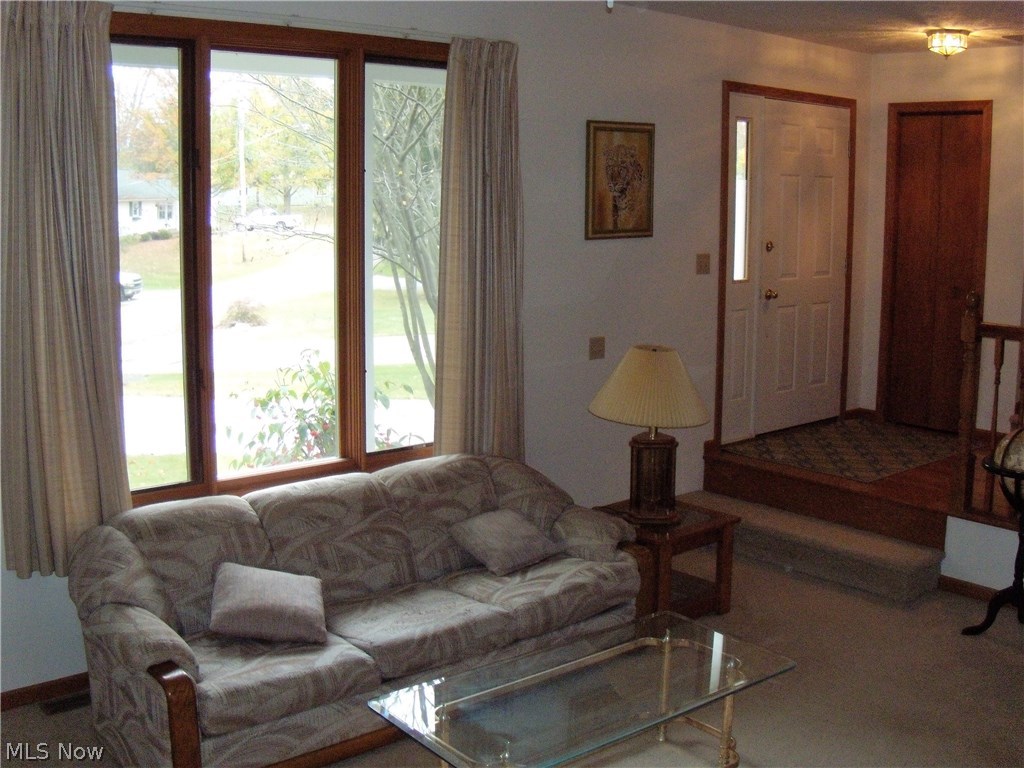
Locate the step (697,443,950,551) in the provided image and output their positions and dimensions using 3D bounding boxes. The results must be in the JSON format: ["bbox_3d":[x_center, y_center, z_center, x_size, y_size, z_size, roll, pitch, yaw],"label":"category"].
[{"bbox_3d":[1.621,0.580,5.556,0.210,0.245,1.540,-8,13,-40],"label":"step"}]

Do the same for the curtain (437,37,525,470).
[{"bbox_3d":[-0.146,-0.510,4.678,0.490,2.010,0.120,-8,13,-40],"label":"curtain"}]

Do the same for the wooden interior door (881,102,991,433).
[{"bbox_3d":[2.626,-0.736,6.626,0.080,2.110,0.760,-8,13,-40],"label":"wooden interior door"}]

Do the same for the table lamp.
[{"bbox_3d":[0.632,0.231,4.571,0.530,0.740,0.530,0,10,0],"label":"table lamp"}]

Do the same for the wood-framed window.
[{"bbox_3d":[-0.861,-0.502,4.155,1.770,1.840,0.100,-8,13,-40],"label":"wood-framed window"}]

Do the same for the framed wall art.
[{"bbox_3d":[0.558,-1.014,5.305,0.500,0.592,0.035,-8,13,-40],"label":"framed wall art"}]

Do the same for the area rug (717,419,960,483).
[{"bbox_3d":[2.039,0.353,6.201,1.460,0.015,1.010,-8,13,-40],"label":"area rug"}]

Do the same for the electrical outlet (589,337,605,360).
[{"bbox_3d":[0.434,-0.177,5.357,0.113,0.116,0.012,-8,13,-40],"label":"electrical outlet"}]

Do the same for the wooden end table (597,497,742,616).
[{"bbox_3d":[0.636,0.800,4.738,0.530,0.455,0.560,-8,13,-40],"label":"wooden end table"}]

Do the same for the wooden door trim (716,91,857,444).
[{"bbox_3d":[1.693,-0.726,6.389,1.438,2.100,0.100,-8,13,-40],"label":"wooden door trim"}]

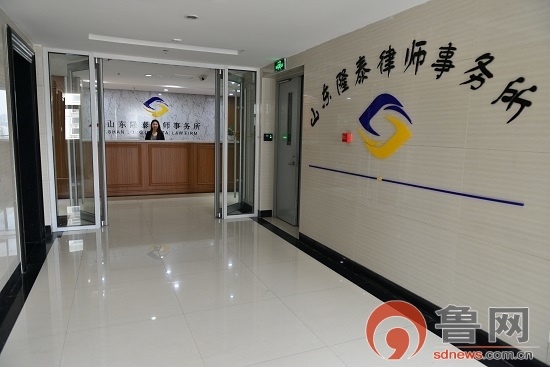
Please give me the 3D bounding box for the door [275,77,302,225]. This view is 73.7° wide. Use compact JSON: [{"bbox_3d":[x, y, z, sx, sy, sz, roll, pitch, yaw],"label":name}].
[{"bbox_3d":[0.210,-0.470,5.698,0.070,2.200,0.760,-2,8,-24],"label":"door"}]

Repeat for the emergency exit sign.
[{"bbox_3d":[0.077,-1.652,5.175,0.040,0.155,0.340,-2,8,-24],"label":"emergency exit sign"}]

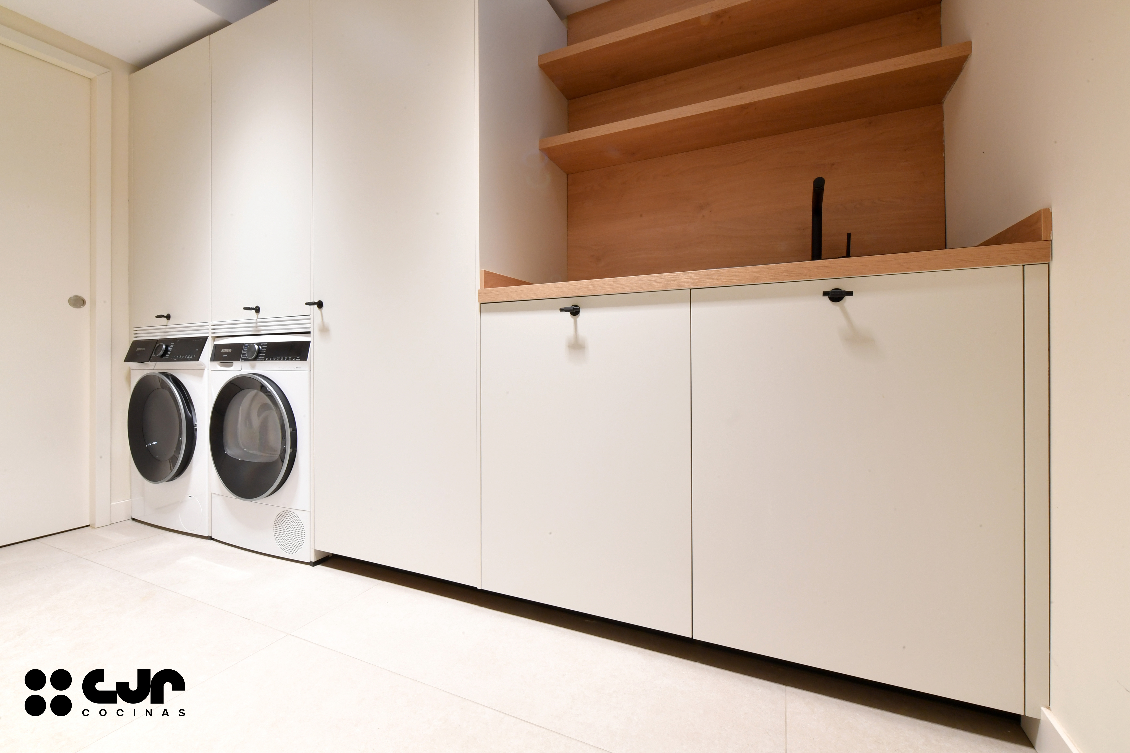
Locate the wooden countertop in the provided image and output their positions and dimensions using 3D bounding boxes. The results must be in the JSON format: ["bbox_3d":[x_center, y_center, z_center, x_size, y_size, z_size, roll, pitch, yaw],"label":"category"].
[{"bbox_3d":[0.451,-0.237,1.420,1.272,0.040,0.625,0,1,25],"label":"wooden countertop"}]

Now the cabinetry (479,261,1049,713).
[{"bbox_3d":[0.451,0.210,1.415,1.264,0.850,0.615,0,1,25],"label":"cabinetry"}]

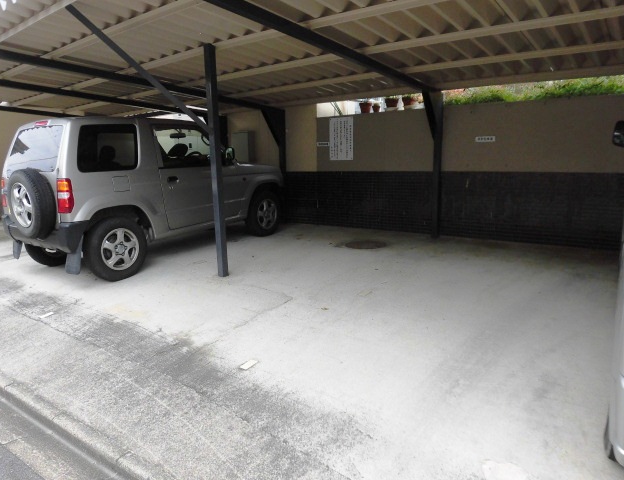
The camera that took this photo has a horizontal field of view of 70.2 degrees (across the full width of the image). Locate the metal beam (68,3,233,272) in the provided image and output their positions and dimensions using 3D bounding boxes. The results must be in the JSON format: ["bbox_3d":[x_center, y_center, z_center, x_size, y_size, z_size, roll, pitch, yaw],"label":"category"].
[{"bbox_3d":[-1.302,-0.656,3.805,0.085,2.290,1.370,6,13,35],"label":"metal beam"}]

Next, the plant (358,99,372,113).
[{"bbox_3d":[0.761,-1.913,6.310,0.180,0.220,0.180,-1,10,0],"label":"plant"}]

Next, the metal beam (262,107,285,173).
[{"bbox_3d":[-0.575,-1.083,6.800,0.085,1.817,0.509,6,13,35],"label":"metal beam"}]

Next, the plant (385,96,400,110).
[{"bbox_3d":[1.094,-1.885,6.069,0.190,0.210,0.190,-1,10,0],"label":"plant"}]

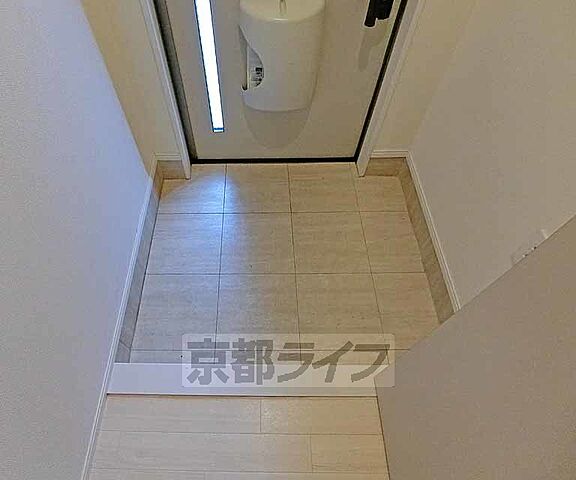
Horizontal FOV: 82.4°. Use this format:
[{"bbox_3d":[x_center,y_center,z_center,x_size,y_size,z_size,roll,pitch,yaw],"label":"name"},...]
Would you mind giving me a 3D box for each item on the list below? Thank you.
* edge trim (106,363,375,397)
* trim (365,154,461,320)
[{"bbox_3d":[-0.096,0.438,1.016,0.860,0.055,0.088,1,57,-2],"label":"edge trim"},{"bbox_3d":[0.500,-0.028,1.393,0.183,0.175,0.813,0,58,-3],"label":"trim"}]

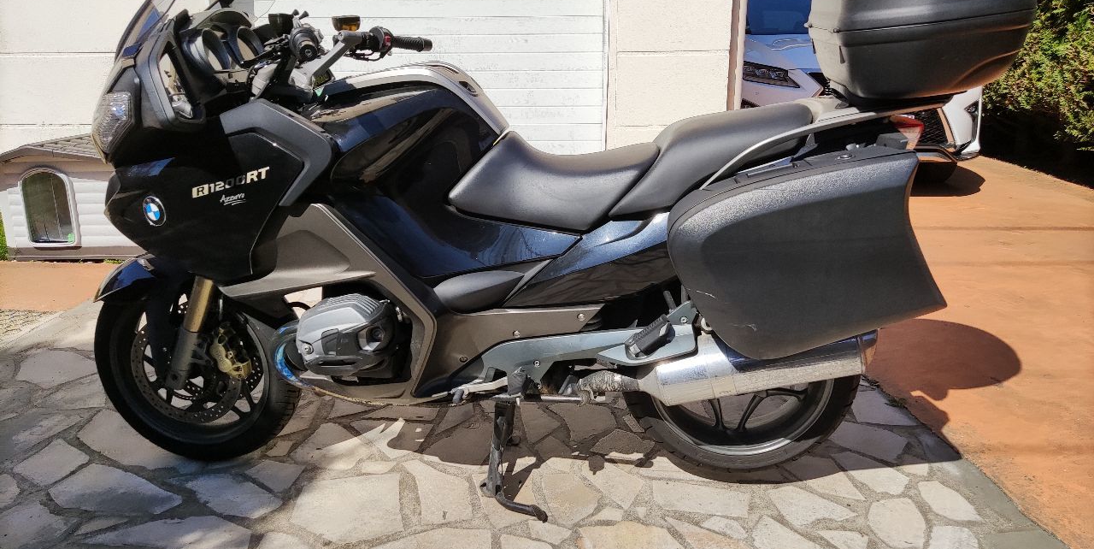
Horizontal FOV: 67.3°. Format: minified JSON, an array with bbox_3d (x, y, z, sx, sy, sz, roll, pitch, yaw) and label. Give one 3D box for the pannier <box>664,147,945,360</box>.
[{"bbox_3d":[0.525,-0.056,1.723,0.555,0.425,0.260,1,17,4],"label":"pannier"}]

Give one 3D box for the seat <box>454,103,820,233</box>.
[{"bbox_3d":[0.205,-0.286,2.047,0.865,0.285,0.360,1,17,4],"label":"seat"}]

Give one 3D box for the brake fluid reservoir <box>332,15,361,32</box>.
[{"bbox_3d":[-0.534,-0.666,2.194,0.073,0.048,0.066,0,17,8],"label":"brake fluid reservoir"}]

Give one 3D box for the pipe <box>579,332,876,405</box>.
[{"bbox_3d":[0.409,0.214,1.931,0.690,0.145,0.140,-9,16,9],"label":"pipe"}]

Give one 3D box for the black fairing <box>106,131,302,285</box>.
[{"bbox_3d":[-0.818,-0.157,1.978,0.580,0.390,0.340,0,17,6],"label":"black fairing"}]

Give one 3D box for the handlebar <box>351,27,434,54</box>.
[{"bbox_3d":[-0.424,-0.643,2.292,0.085,0.085,0.300,13,22,36],"label":"handlebar"}]

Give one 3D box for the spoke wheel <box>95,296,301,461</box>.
[{"bbox_3d":[-0.978,0.245,2.312,0.600,0.600,0.125,0,16,8],"label":"spoke wheel"}]

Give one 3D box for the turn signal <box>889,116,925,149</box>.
[{"bbox_3d":[0.806,-0.319,1.853,0.080,0.085,0.075,1,17,4],"label":"turn signal"}]

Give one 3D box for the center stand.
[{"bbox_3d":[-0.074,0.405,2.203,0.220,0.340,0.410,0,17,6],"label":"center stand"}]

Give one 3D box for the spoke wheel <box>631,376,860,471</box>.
[{"bbox_3d":[0.510,0.228,2.186,0.630,0.630,0.180,1,17,4],"label":"spoke wheel"}]

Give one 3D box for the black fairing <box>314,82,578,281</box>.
[{"bbox_3d":[-0.228,-0.218,1.922,0.610,0.445,0.220,1,17,4],"label":"black fairing"}]

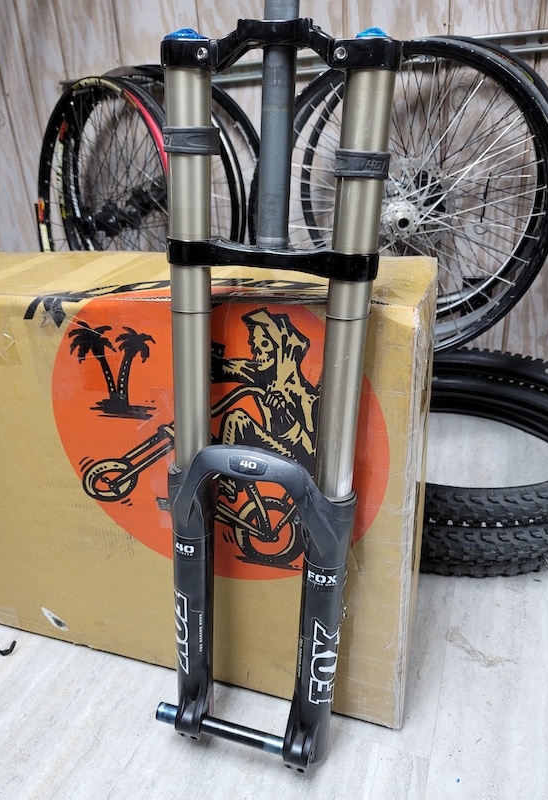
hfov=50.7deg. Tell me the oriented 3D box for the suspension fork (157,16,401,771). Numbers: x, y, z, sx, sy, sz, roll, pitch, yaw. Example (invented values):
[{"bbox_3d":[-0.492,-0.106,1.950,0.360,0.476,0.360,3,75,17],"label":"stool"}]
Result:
[{"bbox_3d":[-0.020,0.076,0.619,0.222,0.835,0.114,8,23,13],"label":"suspension fork"}]

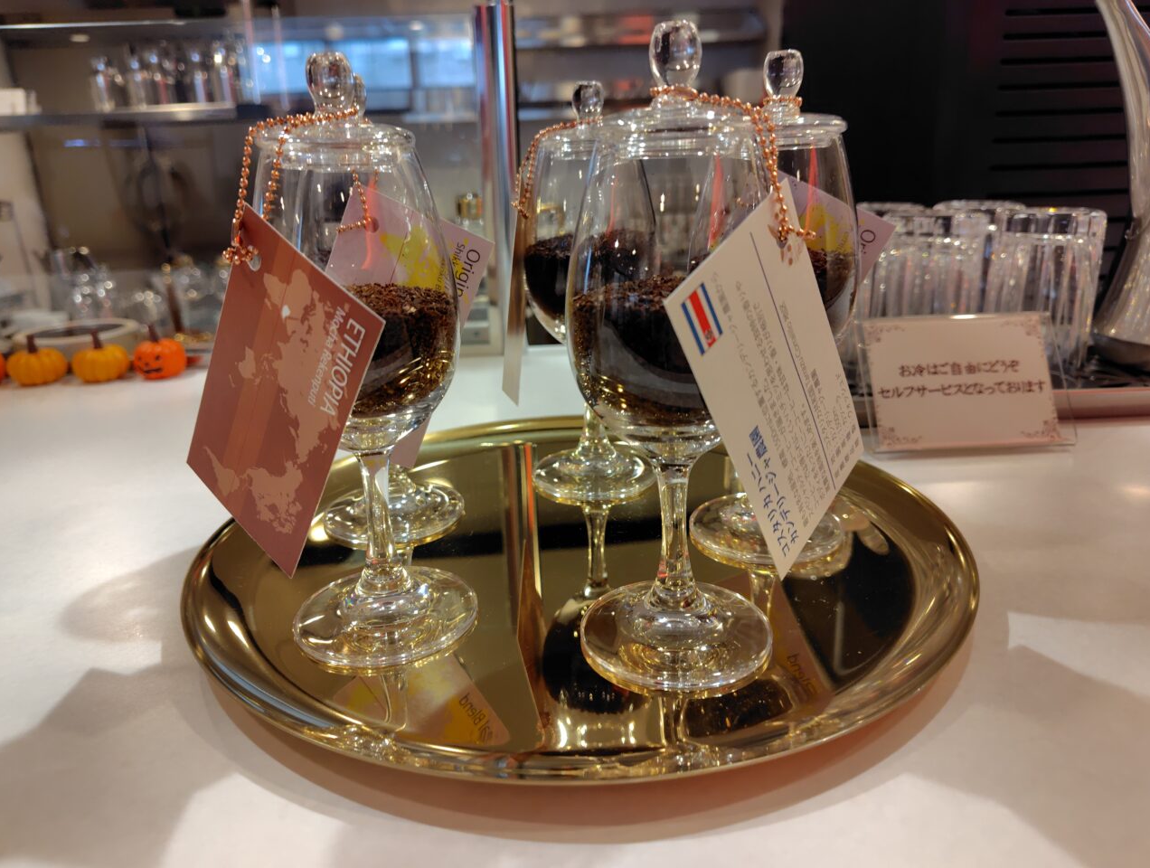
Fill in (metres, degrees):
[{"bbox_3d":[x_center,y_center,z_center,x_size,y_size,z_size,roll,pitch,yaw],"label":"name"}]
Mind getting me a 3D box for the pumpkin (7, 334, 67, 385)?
[{"bbox_3d":[-0.425,-0.058,0.600,0.040,0.039,0.040,-2,18,0],"label":"pumpkin"}]

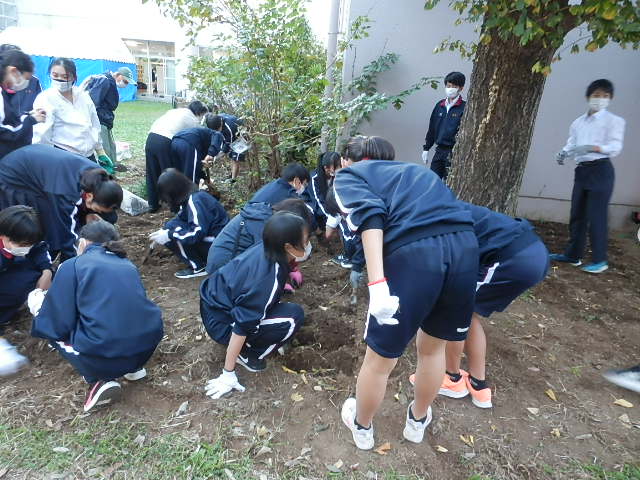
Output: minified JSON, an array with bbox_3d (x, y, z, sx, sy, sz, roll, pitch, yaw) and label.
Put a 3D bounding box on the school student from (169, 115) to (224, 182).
[{"bbox_3d":[-1.336,-0.833,4.931,0.750,1.060,0.460,-12,24,-38],"label":"school student"}]

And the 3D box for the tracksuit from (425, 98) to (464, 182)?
[{"bbox_3d":[1.362,-0.853,4.849,0.500,1.360,0.290,13,21,24],"label":"tracksuit"}]

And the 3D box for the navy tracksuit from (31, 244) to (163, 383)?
[{"bbox_3d":[-0.986,0.291,1.994,0.570,0.620,0.490,16,22,30],"label":"navy tracksuit"}]

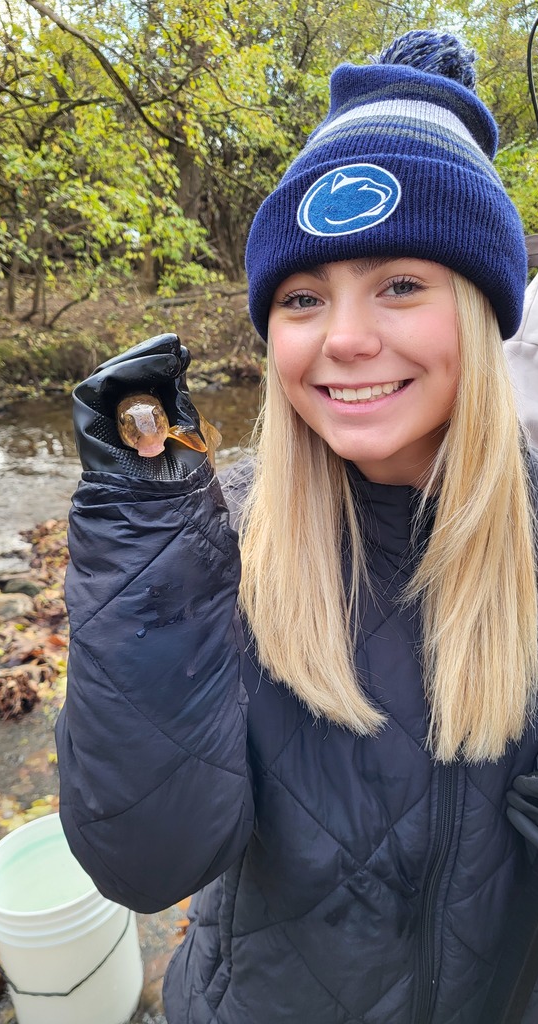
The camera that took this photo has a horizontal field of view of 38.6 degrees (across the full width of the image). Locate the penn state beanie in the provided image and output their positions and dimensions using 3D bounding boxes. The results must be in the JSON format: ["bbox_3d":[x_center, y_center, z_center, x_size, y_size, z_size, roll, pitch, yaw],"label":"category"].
[{"bbox_3d":[0.097,-0.250,0.590,0.198,0.265,0.230,0,-12,20],"label":"penn state beanie"}]

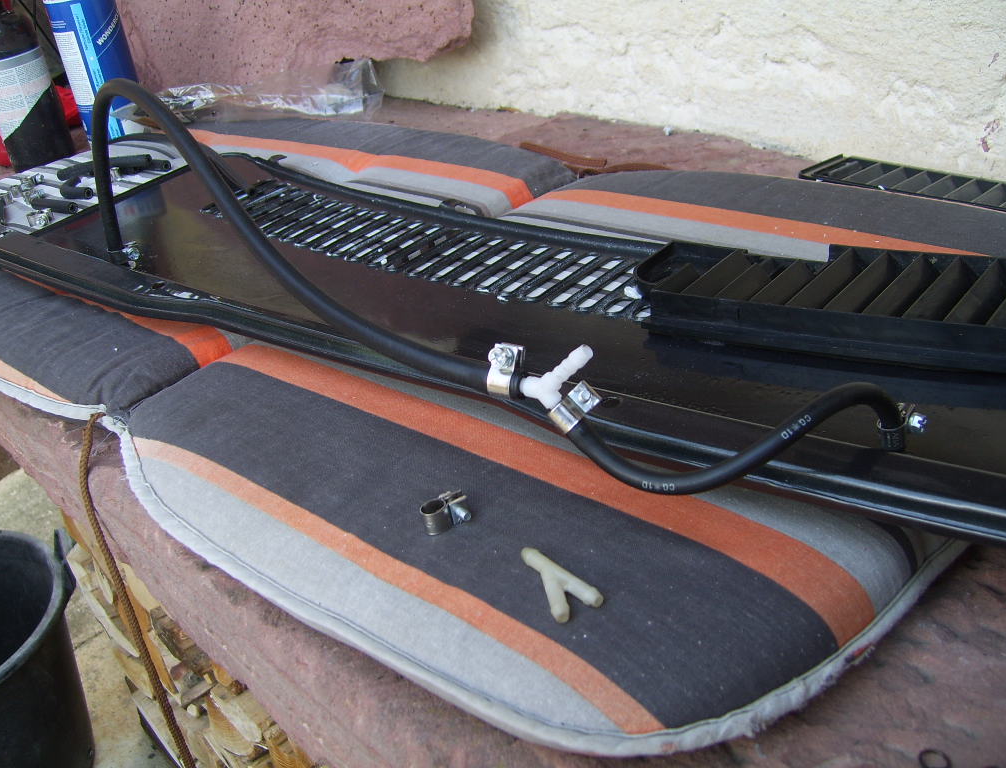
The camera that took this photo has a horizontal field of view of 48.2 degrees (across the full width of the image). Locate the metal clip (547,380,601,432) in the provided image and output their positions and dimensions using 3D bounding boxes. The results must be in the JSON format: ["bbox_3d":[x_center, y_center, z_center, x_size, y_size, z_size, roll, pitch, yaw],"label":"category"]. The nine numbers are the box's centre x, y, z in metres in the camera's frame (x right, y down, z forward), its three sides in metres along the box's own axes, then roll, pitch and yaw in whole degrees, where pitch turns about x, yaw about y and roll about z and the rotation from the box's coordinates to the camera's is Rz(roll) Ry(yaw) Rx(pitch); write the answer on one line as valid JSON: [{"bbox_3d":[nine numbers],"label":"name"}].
[{"bbox_3d":[0.028,0.009,0.445,0.021,0.010,0.015,-43,7,0],"label":"metal clip"}]

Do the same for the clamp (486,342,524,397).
[{"bbox_3d":[0.001,-0.005,0.441,0.009,0.021,0.015,13,16,24],"label":"clamp"}]

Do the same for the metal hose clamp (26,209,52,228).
[{"bbox_3d":[-0.365,-0.130,0.885,0.020,0.013,0.014,-15,34,-13],"label":"metal hose clamp"}]

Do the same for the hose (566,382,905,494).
[{"bbox_3d":[0.092,0.019,0.455,0.143,0.054,0.022,-9,31,-1],"label":"hose"}]

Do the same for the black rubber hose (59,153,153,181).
[{"bbox_3d":[-0.311,-0.170,0.882,0.075,0.013,0.016,-5,31,5],"label":"black rubber hose"}]

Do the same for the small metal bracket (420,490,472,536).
[{"bbox_3d":[-0.024,0.053,0.460,0.020,0.011,0.015,-17,32,-14],"label":"small metal bracket"}]

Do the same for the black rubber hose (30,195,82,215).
[{"bbox_3d":[-0.329,-0.132,0.827,0.055,0.010,0.010,13,37,35],"label":"black rubber hose"}]

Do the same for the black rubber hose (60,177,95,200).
[{"bbox_3d":[-0.326,-0.150,0.862,0.028,0.011,0.020,9,35,27],"label":"black rubber hose"}]

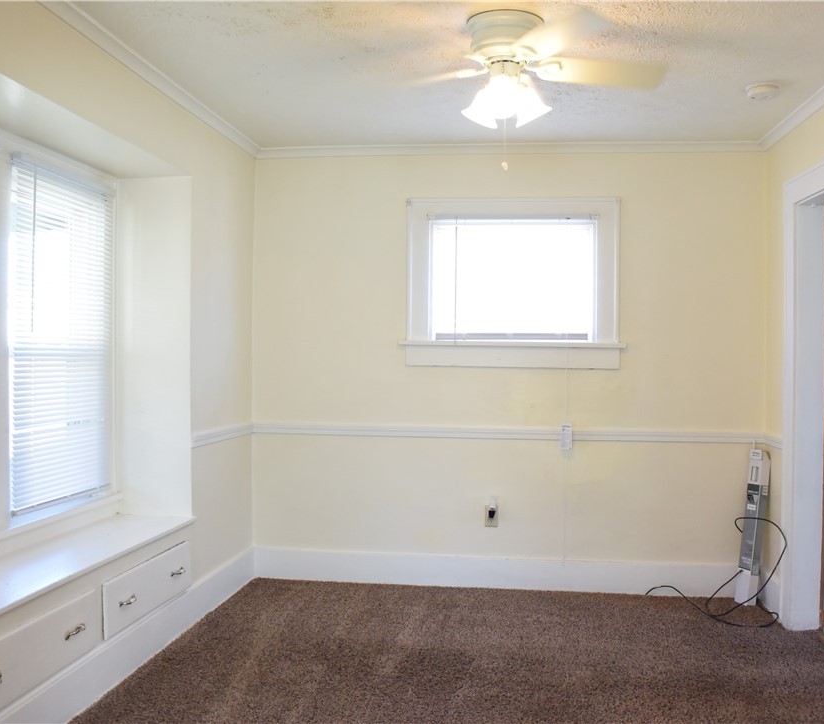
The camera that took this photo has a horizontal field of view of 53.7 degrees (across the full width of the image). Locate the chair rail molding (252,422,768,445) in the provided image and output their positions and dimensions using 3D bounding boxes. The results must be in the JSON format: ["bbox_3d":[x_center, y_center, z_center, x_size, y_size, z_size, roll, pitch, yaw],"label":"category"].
[{"bbox_3d":[0.485,0.388,4.421,2.760,0.060,0.025,1,0,6],"label":"chair rail molding"}]

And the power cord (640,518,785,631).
[{"bbox_3d":[1.523,1.015,4.082,0.610,0.475,0.430,1,0,6],"label":"power cord"}]

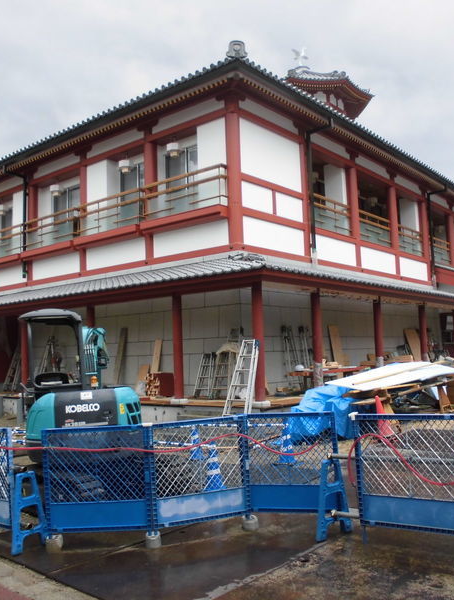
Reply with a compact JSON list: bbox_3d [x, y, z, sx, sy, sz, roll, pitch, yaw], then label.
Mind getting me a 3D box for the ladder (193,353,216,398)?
[{"bbox_3d":[-0.559,1.841,14.773,0.460,1.073,0.420,-6,-10,40],"label":"ladder"}]

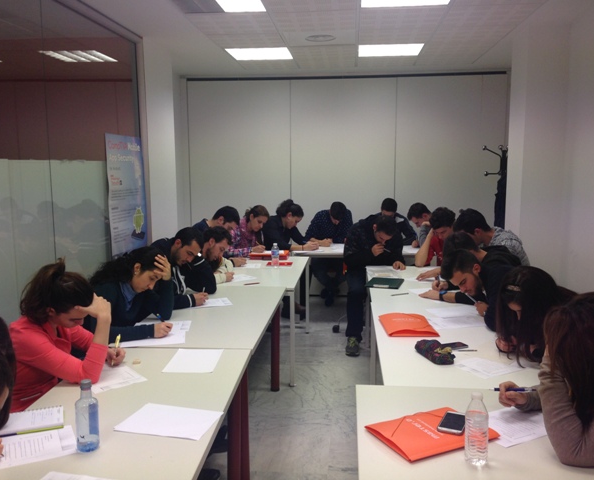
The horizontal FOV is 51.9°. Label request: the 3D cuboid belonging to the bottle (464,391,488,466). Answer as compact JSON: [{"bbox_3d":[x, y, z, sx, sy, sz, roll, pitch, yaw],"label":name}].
[{"bbox_3d":[0.520,0.542,1.762,0.066,0.213,0.066,0,8,5],"label":"bottle"}]

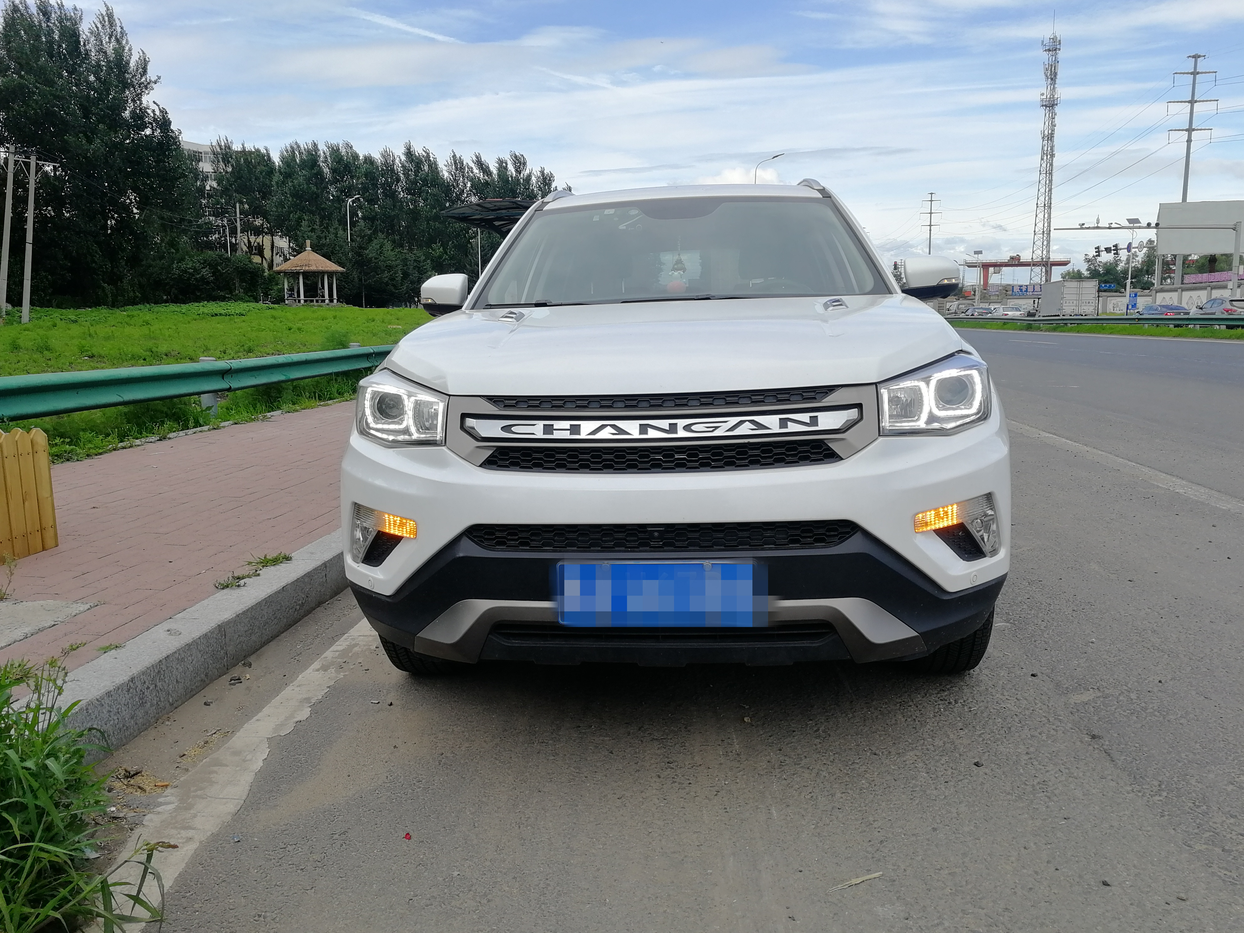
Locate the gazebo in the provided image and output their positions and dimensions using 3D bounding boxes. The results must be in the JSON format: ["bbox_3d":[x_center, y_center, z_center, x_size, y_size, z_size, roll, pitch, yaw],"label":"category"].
[{"bbox_3d":[-25.010,-15.444,77.547,5.611,5.032,5.611,-3,9,-17],"label":"gazebo"}]

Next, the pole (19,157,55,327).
[{"bbox_3d":[-23.531,-9.148,39.057,1.100,6.700,0.400,6,9,-1],"label":"pole"}]

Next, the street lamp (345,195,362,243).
[{"bbox_3d":[-23.111,-18.449,83.151,1.250,9.206,0.320,0,9,0],"label":"street lamp"}]

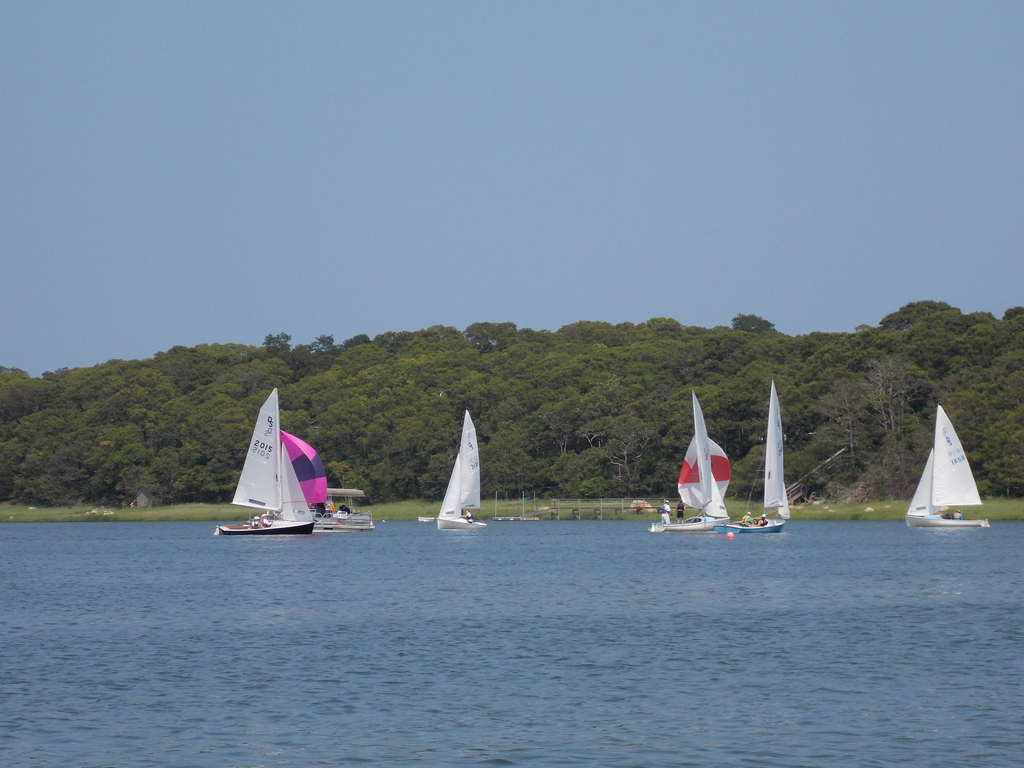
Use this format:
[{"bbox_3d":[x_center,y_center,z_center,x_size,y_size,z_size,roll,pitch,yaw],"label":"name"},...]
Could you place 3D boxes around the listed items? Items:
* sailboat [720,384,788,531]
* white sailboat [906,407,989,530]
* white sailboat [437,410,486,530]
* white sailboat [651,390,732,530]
[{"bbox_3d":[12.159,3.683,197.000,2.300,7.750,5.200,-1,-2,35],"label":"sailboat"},{"bbox_3d":[27.293,5.176,245.000,5.250,7.800,1.950,0,-2,14],"label":"white sailboat"},{"bbox_3d":[-3.188,5.484,249.000,2.000,7.750,5.200,-1,-2,33],"label":"white sailboat"},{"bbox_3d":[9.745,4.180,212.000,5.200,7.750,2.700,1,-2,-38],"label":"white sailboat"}]

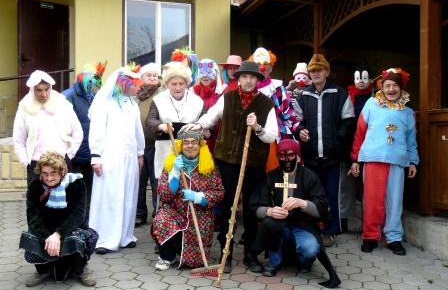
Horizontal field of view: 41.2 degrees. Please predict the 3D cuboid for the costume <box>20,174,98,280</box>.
[{"bbox_3d":[-1.282,0.583,4.712,0.590,0.800,0.600,-1,6,-7],"label":"costume"}]

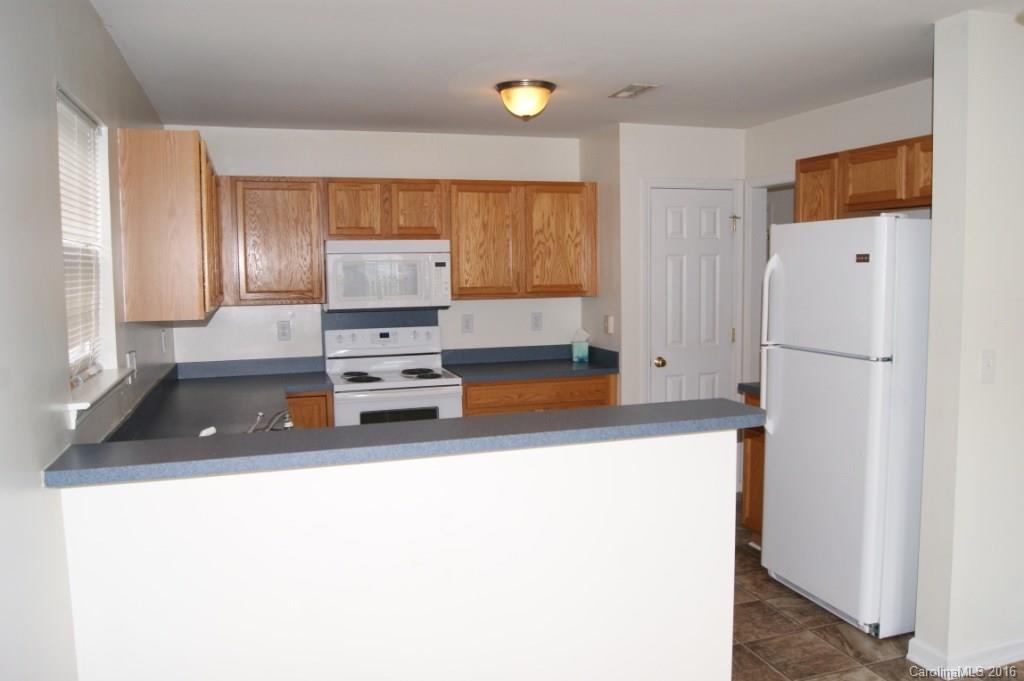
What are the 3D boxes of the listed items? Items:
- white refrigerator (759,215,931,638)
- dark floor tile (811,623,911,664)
[{"bbox_3d":[1.642,0.336,3.454,0.765,1.745,0.740,-2,5,-18],"label":"white refrigerator"},{"bbox_3d":[1.456,1.236,3.153,0.329,0.010,0.329,-2,5,-18],"label":"dark floor tile"}]

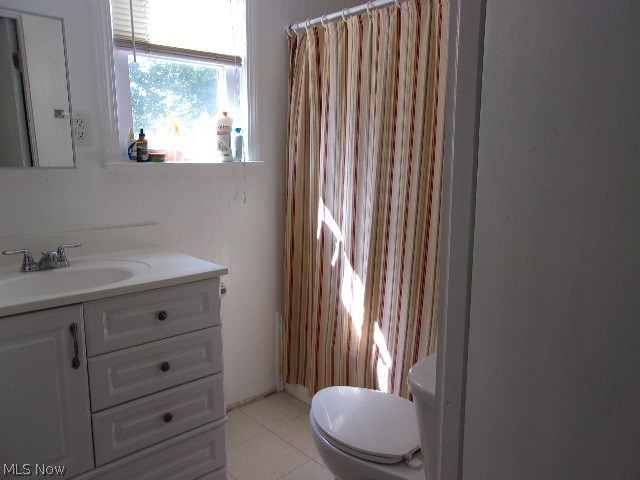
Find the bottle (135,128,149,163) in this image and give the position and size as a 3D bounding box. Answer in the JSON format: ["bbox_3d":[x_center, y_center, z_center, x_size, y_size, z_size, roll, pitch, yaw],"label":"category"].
[{"bbox_3d":[-0.697,-0.368,1.950,0.044,0.129,0.044,-4,10,-23],"label":"bottle"}]

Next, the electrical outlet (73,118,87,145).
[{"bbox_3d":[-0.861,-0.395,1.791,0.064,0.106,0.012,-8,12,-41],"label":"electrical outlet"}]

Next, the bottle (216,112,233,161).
[{"bbox_3d":[-0.423,-0.458,2.219,0.068,0.216,0.046,0,9,2],"label":"bottle"}]

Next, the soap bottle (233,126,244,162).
[{"bbox_3d":[-0.369,-0.432,2.272,0.045,0.148,0.036,-1,9,-6],"label":"soap bottle"}]

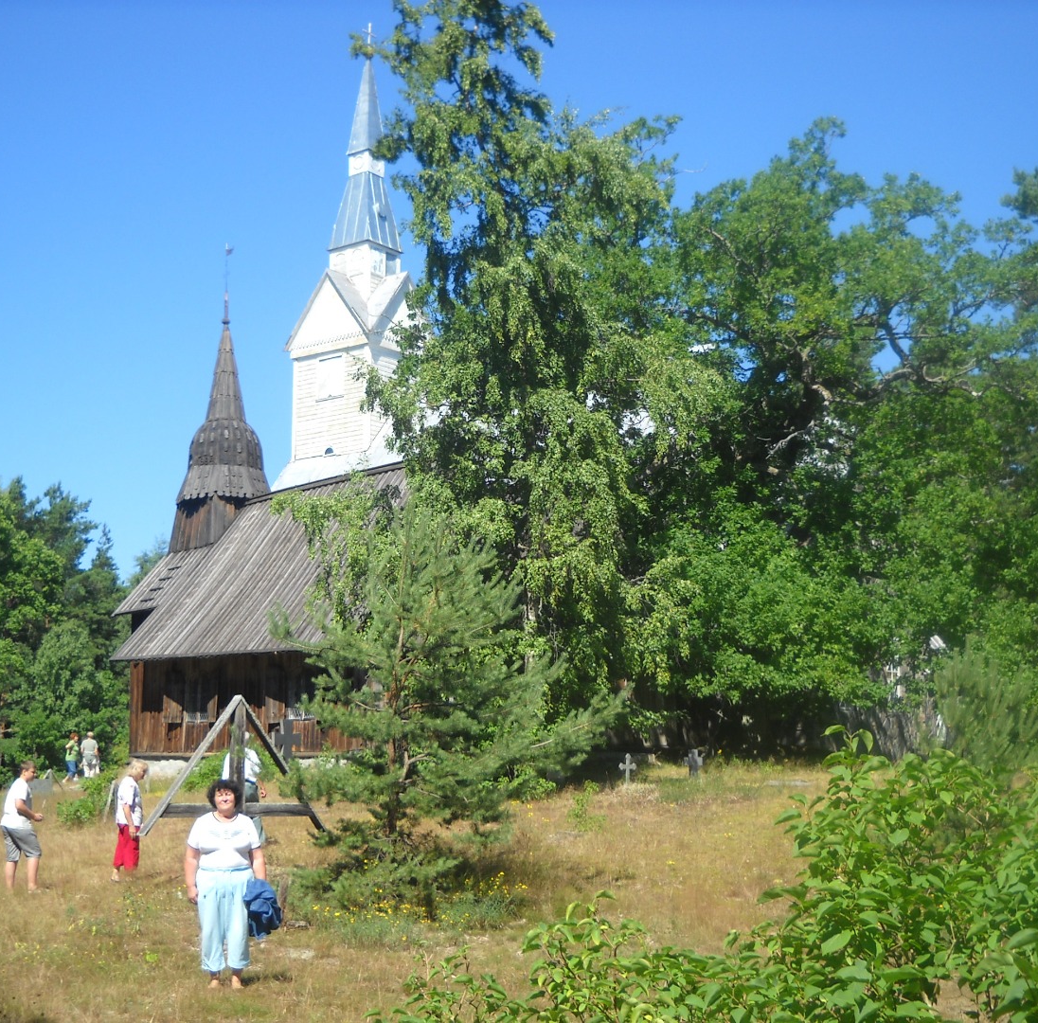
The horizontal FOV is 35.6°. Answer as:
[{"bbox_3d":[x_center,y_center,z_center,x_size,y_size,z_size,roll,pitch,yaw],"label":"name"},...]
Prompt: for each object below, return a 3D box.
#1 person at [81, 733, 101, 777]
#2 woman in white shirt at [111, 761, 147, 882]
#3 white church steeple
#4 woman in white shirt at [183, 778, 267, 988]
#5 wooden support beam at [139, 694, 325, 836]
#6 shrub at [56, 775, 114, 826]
[{"bbox_3d":[-15.712,8.970,59.331,0.620,1.684,0.380,2,-8,-11],"label":"person"},{"bbox_3d":[-5.152,4.078,21.343,0.450,1.593,0.480,1,-8,-5],"label":"woman in white shirt"},{"bbox_3d":[-6.753,-10.221,68.027,5.200,18.725,5.200,-6,-10,36],"label":"white church steeple"},{"bbox_3d":[-2.280,2.872,12.526,0.660,1.601,0.380,1,-8,-10],"label":"woman in white shirt"},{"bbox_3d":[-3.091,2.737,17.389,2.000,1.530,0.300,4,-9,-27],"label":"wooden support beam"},{"bbox_3d":[-8.626,5.753,32.015,1.150,1.041,1.100,1,-8,-7],"label":"shrub"}]

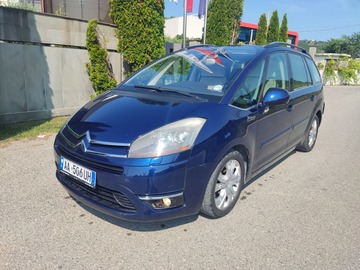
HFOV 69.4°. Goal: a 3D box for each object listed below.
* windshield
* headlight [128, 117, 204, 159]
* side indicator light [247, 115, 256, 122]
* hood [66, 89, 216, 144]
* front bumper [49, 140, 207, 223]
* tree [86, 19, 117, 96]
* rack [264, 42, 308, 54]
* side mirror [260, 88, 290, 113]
[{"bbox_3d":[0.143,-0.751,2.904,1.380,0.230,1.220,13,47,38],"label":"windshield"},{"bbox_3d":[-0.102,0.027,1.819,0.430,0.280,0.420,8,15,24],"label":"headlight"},{"bbox_3d":[0.595,-0.144,2.205,0.020,0.045,0.170,13,18,38],"label":"side indicator light"},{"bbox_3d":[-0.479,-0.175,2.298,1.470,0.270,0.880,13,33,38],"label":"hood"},{"bbox_3d":[-0.646,0.250,2.211,1.760,0.540,0.560,13,18,38],"label":"front bumper"},{"bbox_3d":[-2.134,-1.849,7.129,0.680,2.560,0.760,13,18,38],"label":"tree"},{"bbox_3d":[1.489,-1.184,3.534,0.060,0.110,1.720,13,18,38],"label":"rack"},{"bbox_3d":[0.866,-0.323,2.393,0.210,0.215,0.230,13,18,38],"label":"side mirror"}]

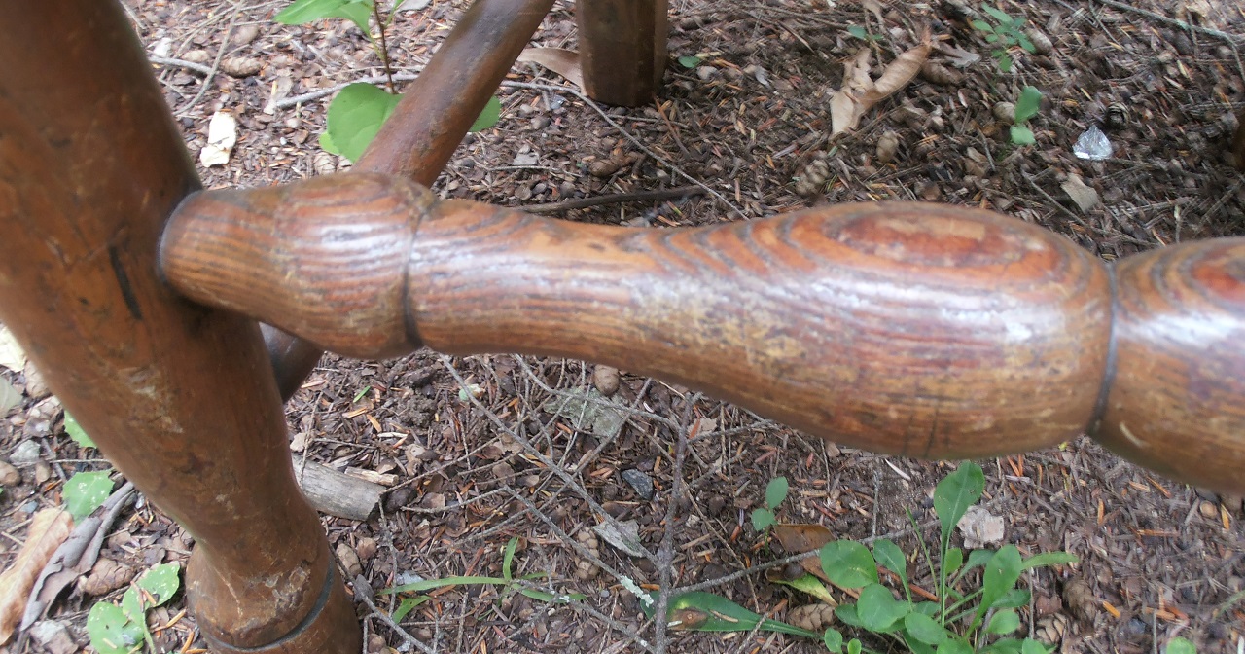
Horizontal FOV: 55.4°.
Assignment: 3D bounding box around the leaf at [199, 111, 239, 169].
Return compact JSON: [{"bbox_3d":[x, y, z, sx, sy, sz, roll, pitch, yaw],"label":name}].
[{"bbox_3d":[-0.208,-0.097,0.612,0.015,0.009,0.037,-1,48,-1],"label":"leaf"}]

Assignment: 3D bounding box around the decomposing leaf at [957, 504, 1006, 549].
[{"bbox_3d":[0.137,0.077,0.455,0.018,0.006,0.017,2,48,2],"label":"decomposing leaf"}]

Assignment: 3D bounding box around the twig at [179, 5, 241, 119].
[{"bbox_3d":[-0.223,-0.150,0.662,0.013,0.006,0.104,5,48,5],"label":"twig"}]

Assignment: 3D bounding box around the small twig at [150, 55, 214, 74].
[{"bbox_3d":[-0.253,-0.150,0.677,0.049,0.006,0.006,13,45,13],"label":"small twig"}]

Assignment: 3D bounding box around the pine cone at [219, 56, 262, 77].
[{"bbox_3d":[-0.204,-0.140,0.636,0.022,0.011,0.011,0,48,0],"label":"pine cone"}]

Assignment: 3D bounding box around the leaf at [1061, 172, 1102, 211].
[{"bbox_3d":[0.232,-0.068,0.602,0.015,0.007,0.030,-15,48,-14],"label":"leaf"}]

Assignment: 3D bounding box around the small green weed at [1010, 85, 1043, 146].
[{"bbox_3d":[0.216,-0.113,0.635,0.018,0.024,0.022,0,46,0],"label":"small green weed"}]

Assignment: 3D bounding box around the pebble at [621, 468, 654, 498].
[{"bbox_3d":[0.006,0.063,0.477,0.011,0.007,0.017,-32,54,-27],"label":"pebble"}]

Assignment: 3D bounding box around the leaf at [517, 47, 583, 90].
[{"bbox_3d":[-0.040,-0.146,0.674,0.030,0.013,0.058,-36,56,-29],"label":"leaf"}]

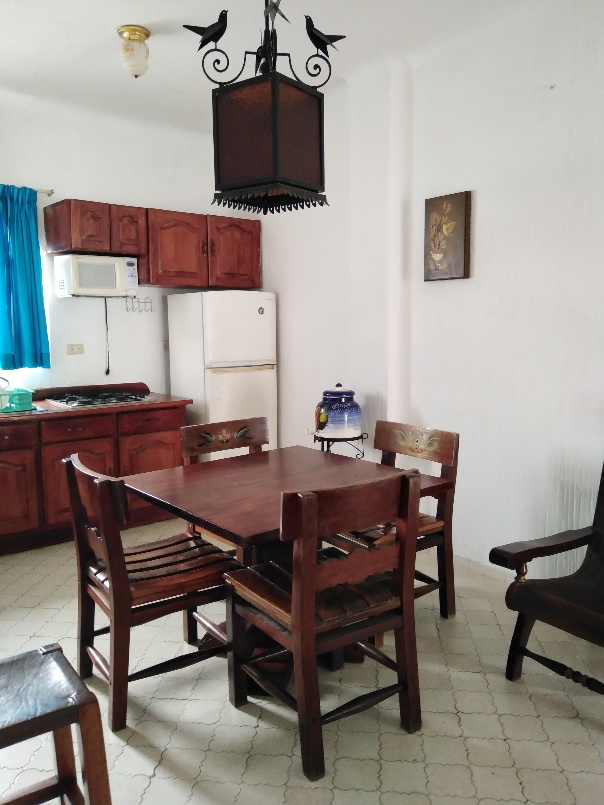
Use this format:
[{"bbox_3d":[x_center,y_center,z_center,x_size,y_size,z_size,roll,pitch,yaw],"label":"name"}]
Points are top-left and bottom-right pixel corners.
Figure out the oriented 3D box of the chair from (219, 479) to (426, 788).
[{"bbox_3d":[0.037,0.691,2.151,0.550,0.902,0.550,-5,9,-32],"label":"chair"}]

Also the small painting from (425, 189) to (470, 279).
[{"bbox_3d":[0.815,-0.925,3.412,0.046,0.464,0.281,-6,9,-36],"label":"small painting"}]

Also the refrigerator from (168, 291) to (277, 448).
[{"bbox_3d":[-0.642,-0.044,4.947,0.620,1.664,0.663,-6,9,-36],"label":"refrigerator"}]

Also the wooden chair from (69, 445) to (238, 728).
[{"bbox_3d":[-0.580,0.664,2.410,0.543,0.902,0.550,-6,9,-34],"label":"wooden chair"}]

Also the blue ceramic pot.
[{"bbox_3d":[0.239,0.052,4.009,0.306,0.352,0.306,-1,7,0],"label":"blue ceramic pot"}]

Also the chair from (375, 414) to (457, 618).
[{"bbox_3d":[0.386,0.588,2.925,0.550,0.902,0.543,-6,9,-34],"label":"chair"}]

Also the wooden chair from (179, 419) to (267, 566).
[{"bbox_3d":[-0.270,0.574,3.094,0.543,0.902,0.550,-6,9,-34],"label":"wooden chair"}]

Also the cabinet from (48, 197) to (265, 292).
[{"bbox_3d":[-1.076,-1.175,4.706,1.537,0.547,0.402,-6,9,-36],"label":"cabinet"}]

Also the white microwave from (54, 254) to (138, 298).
[{"bbox_3d":[-1.476,-0.895,4.376,0.465,0.282,0.359,-6,9,-36],"label":"white microwave"}]

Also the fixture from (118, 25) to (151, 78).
[{"bbox_3d":[-0.918,-1.925,3.335,0.176,0.251,0.176,-6,9,-36],"label":"fixture"}]

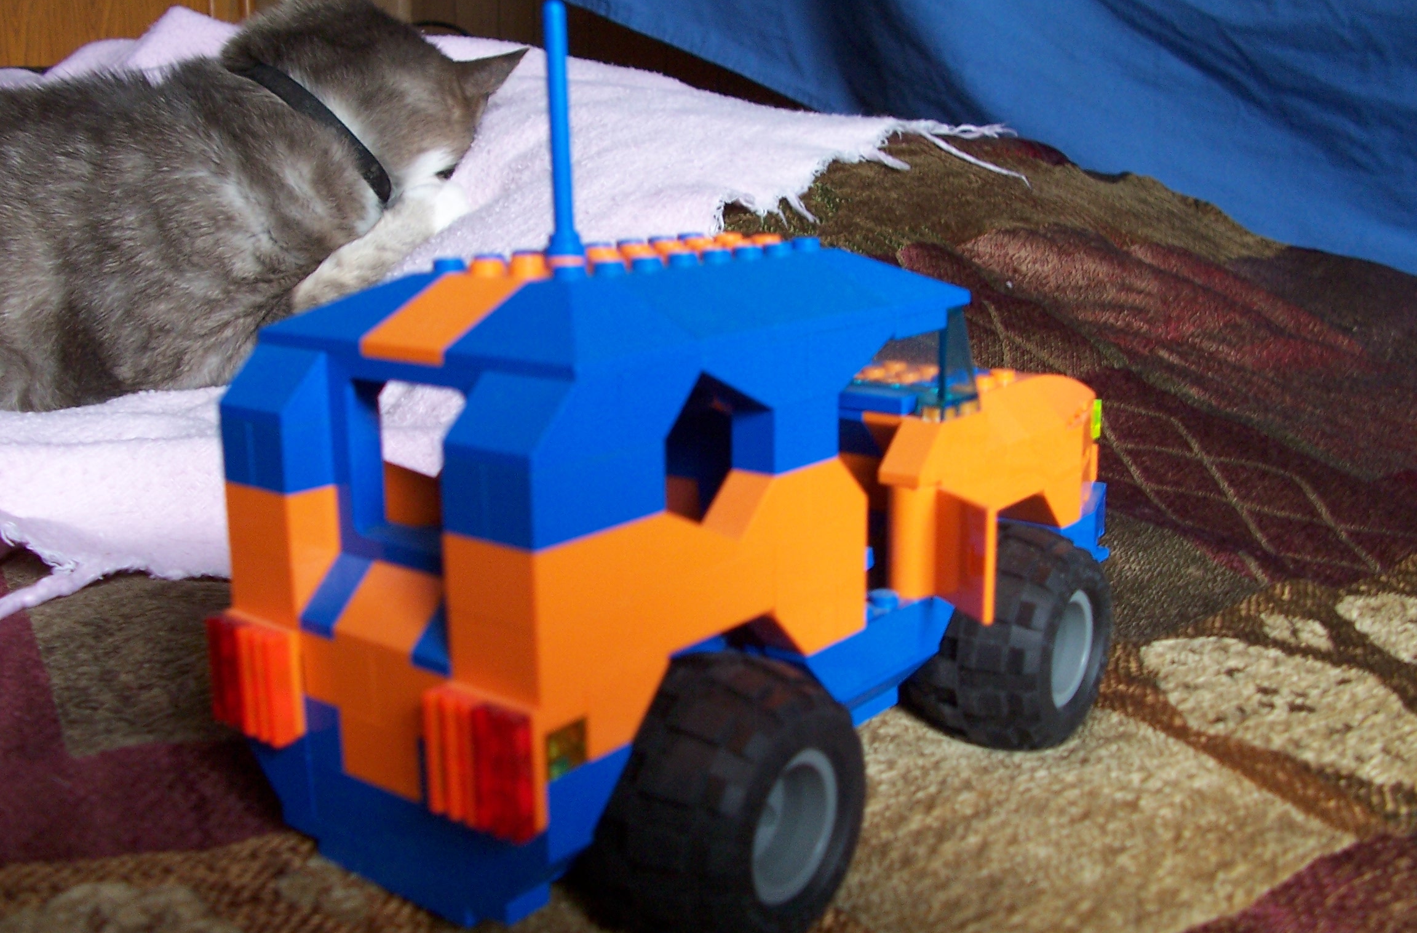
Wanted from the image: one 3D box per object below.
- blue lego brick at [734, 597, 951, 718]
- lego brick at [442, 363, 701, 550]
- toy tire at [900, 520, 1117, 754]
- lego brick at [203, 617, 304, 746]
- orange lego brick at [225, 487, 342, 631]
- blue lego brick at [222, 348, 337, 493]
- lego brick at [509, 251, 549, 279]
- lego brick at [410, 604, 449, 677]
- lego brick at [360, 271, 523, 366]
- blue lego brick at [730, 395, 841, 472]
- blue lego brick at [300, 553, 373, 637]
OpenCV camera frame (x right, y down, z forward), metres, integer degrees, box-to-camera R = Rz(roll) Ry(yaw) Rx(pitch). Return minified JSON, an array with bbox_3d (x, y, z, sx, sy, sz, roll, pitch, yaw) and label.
[{"bbox_3d":[0.022,0.029,0.235,0.017,0.012,0.035,9,16,38],"label":"blue lego brick"},{"bbox_3d":[-0.017,-0.003,0.183,0.016,0.019,0.032,9,16,38],"label":"lego brick"},{"bbox_3d":[0.057,0.032,0.273,0.028,0.043,0.043,9,16,38],"label":"toy tire"},{"bbox_3d":[-0.065,0.030,0.207,0.016,0.016,0.005,9,16,38],"label":"lego brick"},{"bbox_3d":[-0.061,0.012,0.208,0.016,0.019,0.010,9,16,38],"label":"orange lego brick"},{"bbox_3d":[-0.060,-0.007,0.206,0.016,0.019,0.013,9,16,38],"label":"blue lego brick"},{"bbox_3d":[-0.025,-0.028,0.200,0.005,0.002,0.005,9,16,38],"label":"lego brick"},{"bbox_3d":[-0.032,0.021,0.188,0.008,0.010,0.013,9,16,38],"label":"lego brick"},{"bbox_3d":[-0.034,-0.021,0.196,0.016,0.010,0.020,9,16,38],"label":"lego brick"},{"bbox_3d":[0.011,-0.005,0.212,0.008,0.010,0.016,9,16,38],"label":"blue lego brick"},{"bbox_3d":[-0.050,0.017,0.204,0.008,0.010,0.015,9,16,38],"label":"blue lego brick"}]

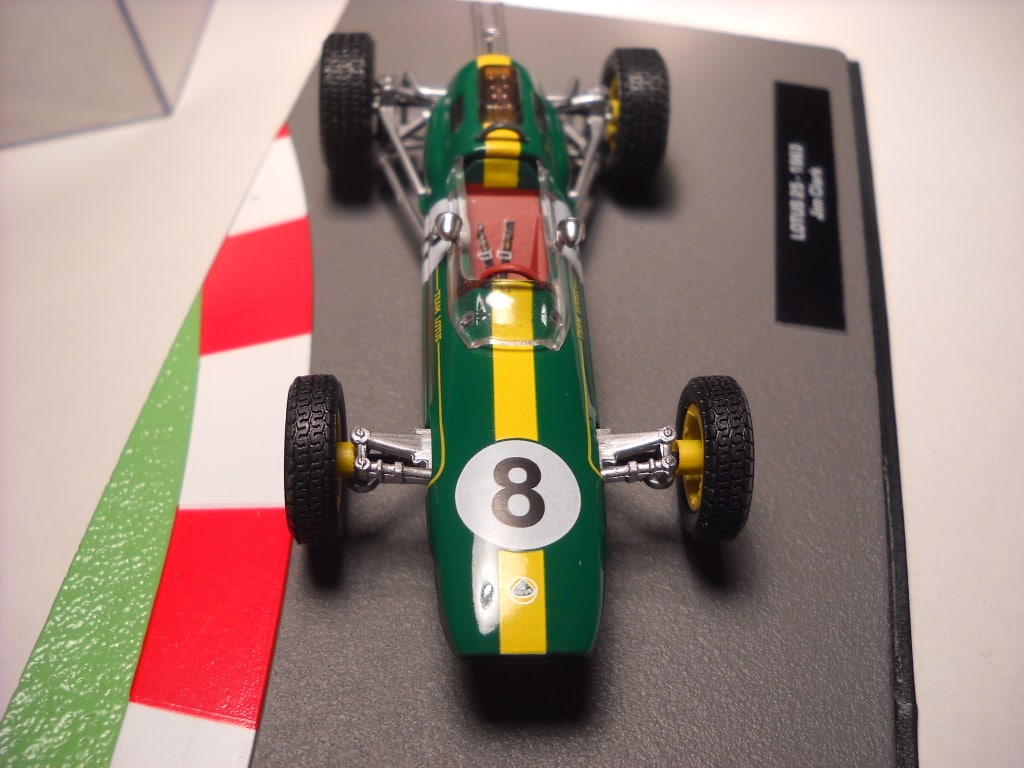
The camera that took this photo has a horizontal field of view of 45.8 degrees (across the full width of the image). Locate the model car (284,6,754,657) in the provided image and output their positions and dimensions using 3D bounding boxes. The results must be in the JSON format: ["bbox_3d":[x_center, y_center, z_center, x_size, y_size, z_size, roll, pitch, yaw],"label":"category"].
[{"bbox_3d":[-0.001,-0.013,0.114,0.037,0.018,0.088,0,41,-4],"label":"model car"}]

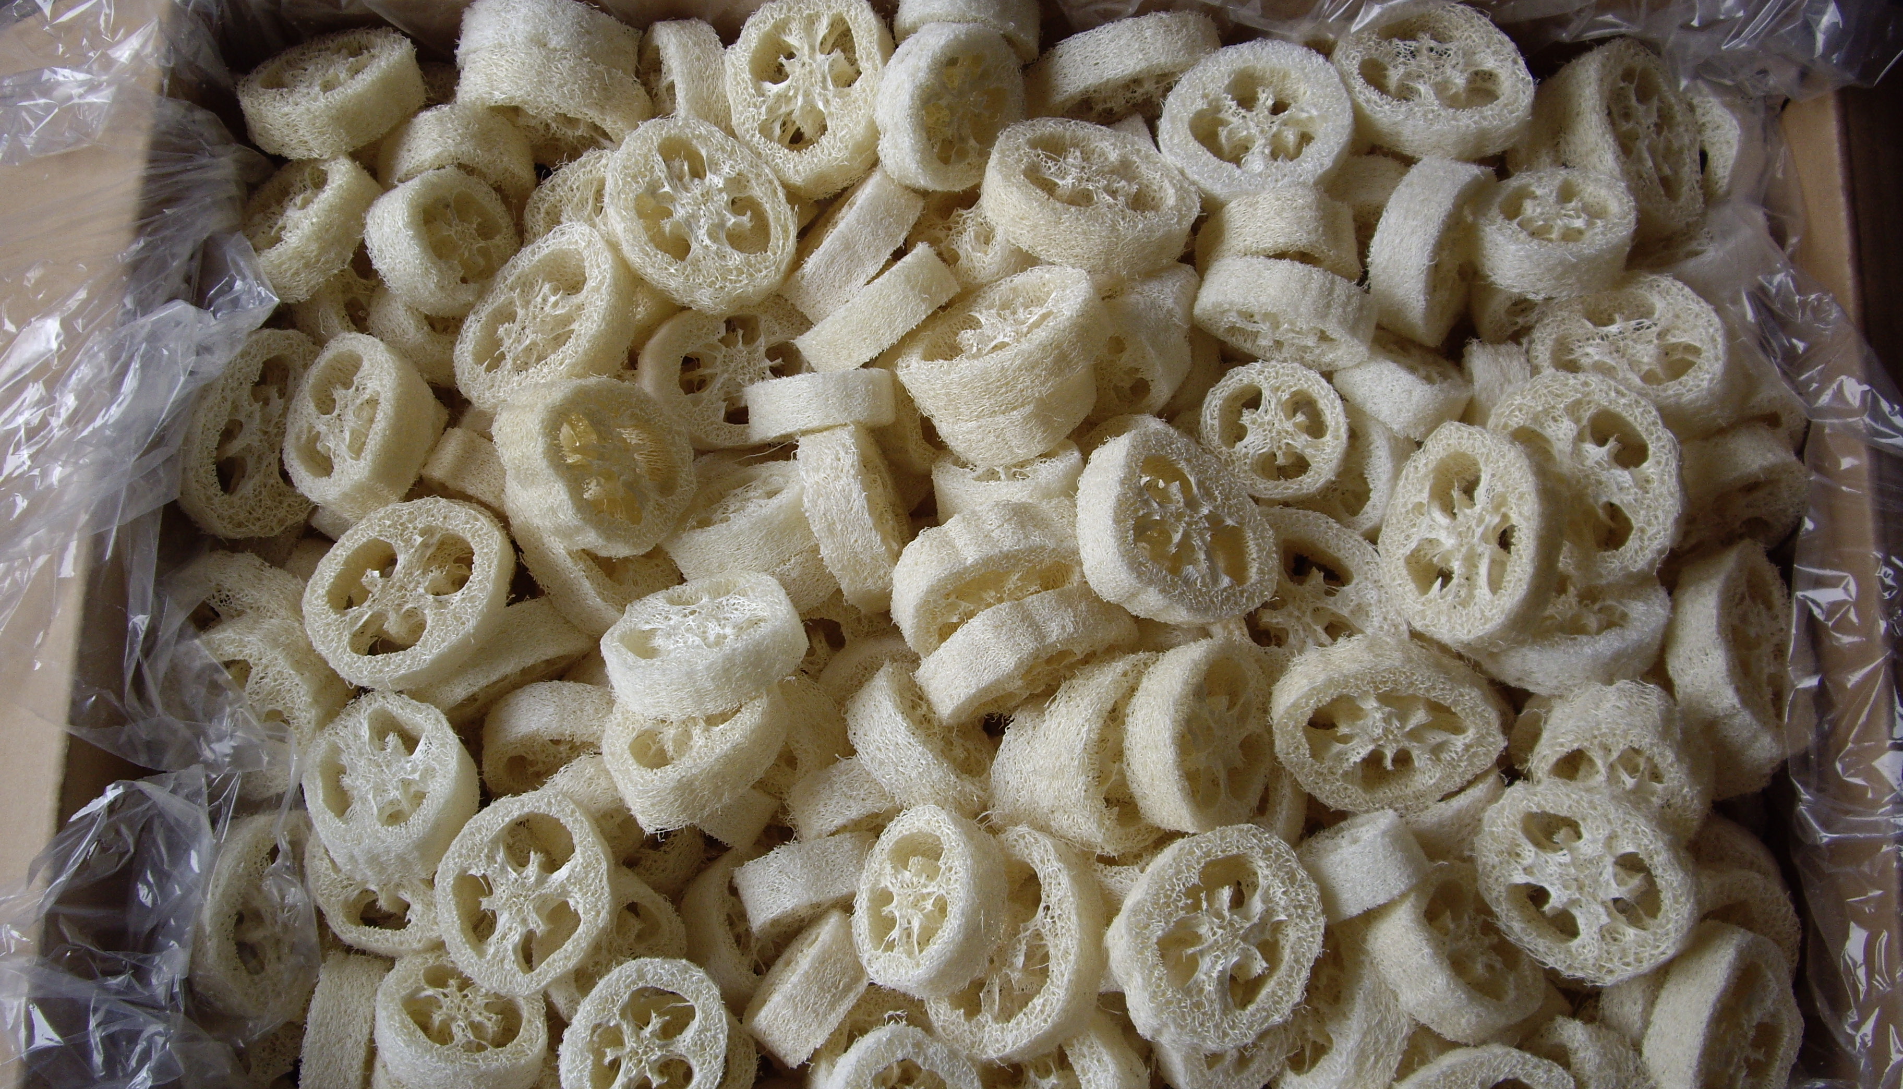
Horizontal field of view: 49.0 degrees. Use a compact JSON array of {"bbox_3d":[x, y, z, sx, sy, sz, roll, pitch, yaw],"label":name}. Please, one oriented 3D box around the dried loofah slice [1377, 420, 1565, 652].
[{"bbox_3d":[0.170,-0.004,0.684,0.056,0.018,0.072,0,90,39],"label":"dried loofah slice"}]

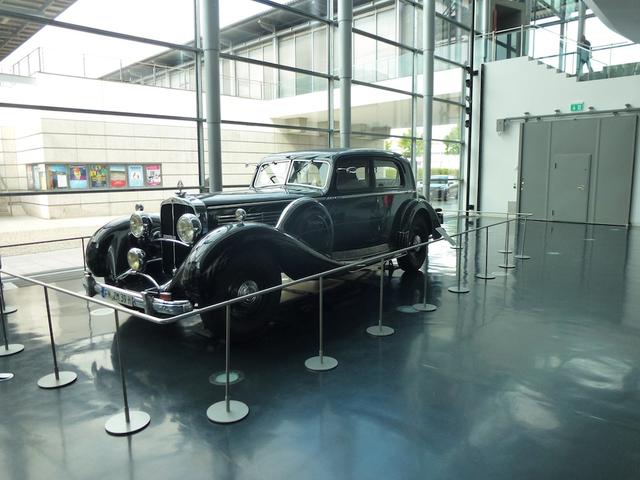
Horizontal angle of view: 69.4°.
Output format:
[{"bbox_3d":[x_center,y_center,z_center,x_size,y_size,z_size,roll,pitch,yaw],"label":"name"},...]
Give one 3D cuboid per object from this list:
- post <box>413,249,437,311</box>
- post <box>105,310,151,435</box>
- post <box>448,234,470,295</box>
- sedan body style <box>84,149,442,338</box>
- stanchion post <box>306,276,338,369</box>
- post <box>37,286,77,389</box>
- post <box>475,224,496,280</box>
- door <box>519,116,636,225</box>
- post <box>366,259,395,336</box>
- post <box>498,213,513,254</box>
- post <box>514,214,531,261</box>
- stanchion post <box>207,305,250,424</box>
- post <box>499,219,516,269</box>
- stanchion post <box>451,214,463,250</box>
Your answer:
[{"bbox_3d":[1.101,0.377,4.792,0.244,0.670,0.244,6,11,36],"label":"post"},{"bbox_3d":[-1.220,0.767,2.848,0.272,0.761,0.272,-1,8,0],"label":"post"},{"bbox_3d":[1.829,0.293,6.023,0.272,0.761,0.272,-1,8,0],"label":"post"},{"bbox_3d":[-0.122,-0.305,5.894,1.800,1.700,5.300,6,11,36],"label":"sedan body style"},{"bbox_3d":[0.015,0.642,3.724,0.272,0.761,0.272,-1,8,0],"label":"stanchion post"},{"bbox_3d":[-2.006,0.694,3.458,0.272,0.761,0.272,-1,8,0],"label":"post"},{"bbox_3d":[2.216,0.163,6.121,0.244,0.670,0.244,6,11,36],"label":"post"},{"bbox_3d":[7.524,-2.004,13.725,3.030,3.030,0.100,7,11,43],"label":"door"},{"bbox_3d":[0.545,0.487,4.110,0.244,0.670,0.244,0,9,0],"label":"post"},{"bbox_3d":[3.188,-0.117,7.878,0.244,0.670,0.244,6,11,36],"label":"post"},{"bbox_3d":[3.287,-0.049,7.438,0.244,0.670,0.244,6,11,36],"label":"post"},{"bbox_3d":[-0.587,0.750,2.974,0.272,0.761,0.272,-1,8,0],"label":"stanchion post"},{"bbox_3d":[3.045,0.069,7.496,0.272,0.761,0.272,-1,8,0],"label":"post"},{"bbox_3d":[2.478,-0.177,8.304,0.244,0.670,0.244,6,11,36],"label":"stanchion post"}]

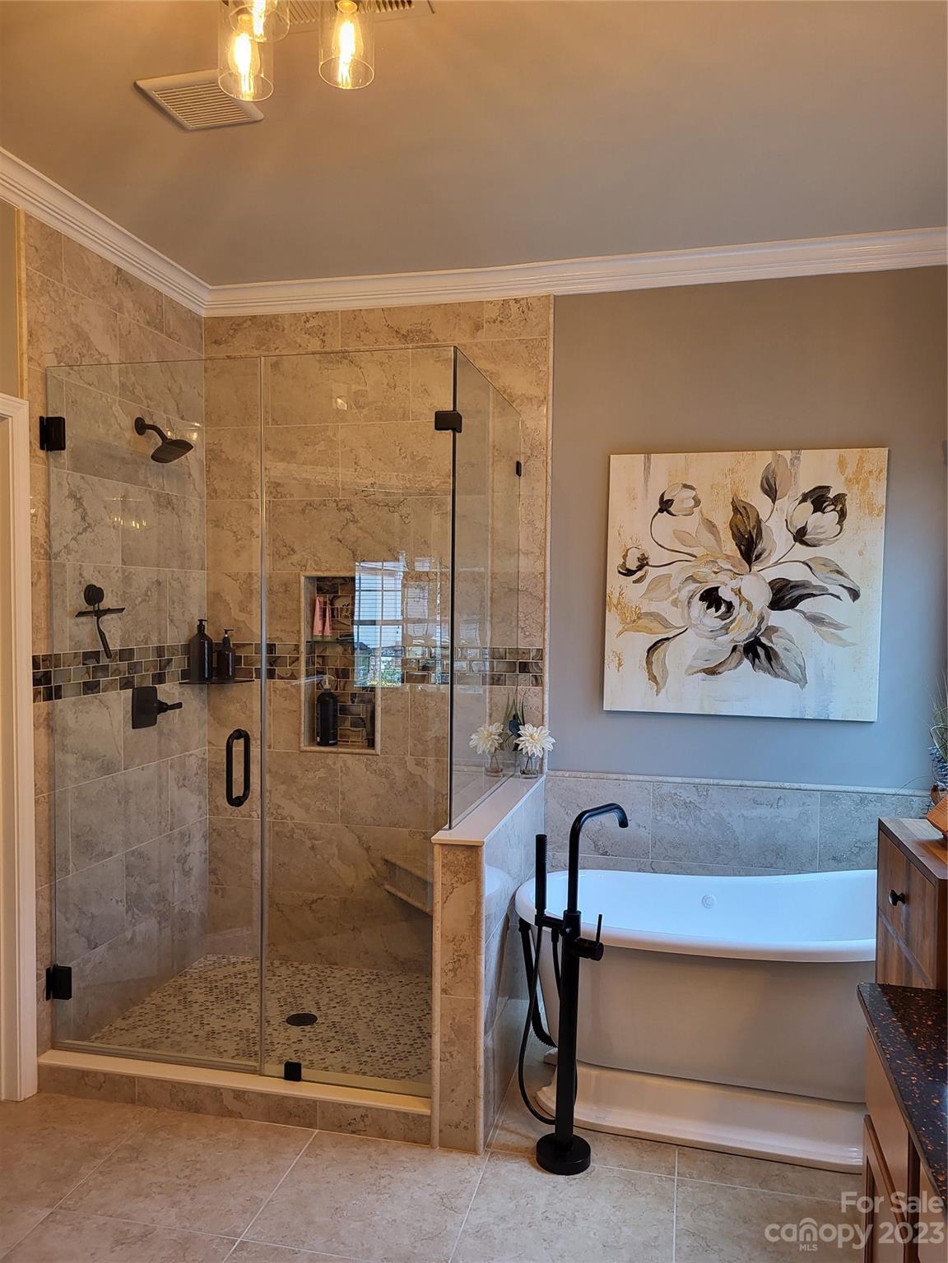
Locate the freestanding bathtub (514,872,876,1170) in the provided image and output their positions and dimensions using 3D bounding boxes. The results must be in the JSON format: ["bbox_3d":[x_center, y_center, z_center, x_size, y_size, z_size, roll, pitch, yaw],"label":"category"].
[{"bbox_3d":[0.842,1.077,2.934,1.430,0.735,0.700,1,3,13],"label":"freestanding bathtub"}]

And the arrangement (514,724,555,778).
[{"bbox_3d":[0.221,0.441,3.483,0.146,0.205,0.135,1,3,13],"label":"arrangement"}]

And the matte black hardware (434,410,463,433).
[{"bbox_3d":[-0.071,-0.606,2.731,0.058,0.054,0.058,1,3,13],"label":"matte black hardware"}]

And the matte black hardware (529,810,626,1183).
[{"bbox_3d":[0.329,0.971,2.648,0.242,0.959,0.334,3,3,41],"label":"matte black hardware"}]

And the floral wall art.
[{"bbox_3d":[0.948,-0.165,3.376,0.939,0.936,0.036,1,3,13],"label":"floral wall art"}]

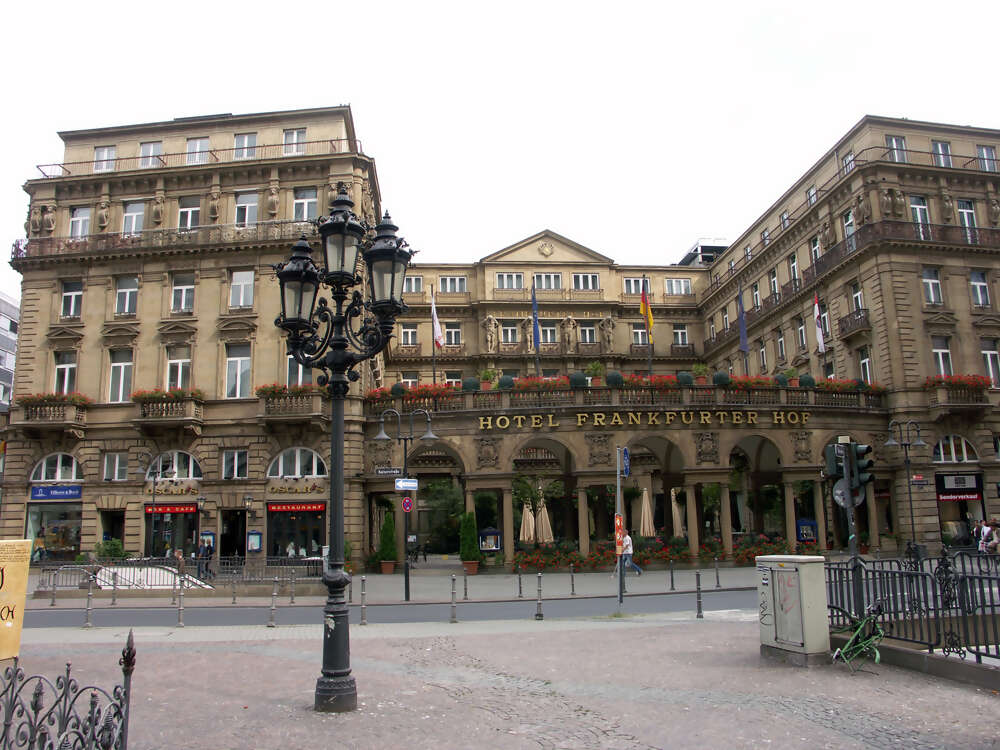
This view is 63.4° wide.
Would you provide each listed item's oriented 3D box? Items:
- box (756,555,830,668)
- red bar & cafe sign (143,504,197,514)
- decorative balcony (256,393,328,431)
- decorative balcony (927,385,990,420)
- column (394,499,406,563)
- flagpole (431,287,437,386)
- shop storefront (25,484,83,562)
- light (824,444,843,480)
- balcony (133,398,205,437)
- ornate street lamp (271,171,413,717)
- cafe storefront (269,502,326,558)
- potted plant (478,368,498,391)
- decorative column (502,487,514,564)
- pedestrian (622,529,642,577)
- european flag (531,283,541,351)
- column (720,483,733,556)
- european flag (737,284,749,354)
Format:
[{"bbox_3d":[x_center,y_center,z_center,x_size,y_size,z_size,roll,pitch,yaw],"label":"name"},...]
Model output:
[{"bbox_3d":[3.582,2.867,9.932,0.360,1.240,0.860,2,-11,-19],"label":"box"},{"bbox_3d":[-15.387,6.281,37.773,2.450,0.330,0.120,-3,-11,6],"label":"red bar & cafe sign"},{"bbox_3d":[-8.960,1.618,35.129,2.950,1.550,0.900,-2,-10,6],"label":"decorative balcony"},{"bbox_3d":[22.134,1.349,39.265,2.900,1.700,0.950,1,-11,-14],"label":"decorative balcony"},{"bbox_3d":[-4.270,6.605,34.712,0.480,3.080,0.480,-2,-10,0],"label":"column"},{"bbox_3d":[-2.908,-1.416,35.379,0.110,5.289,0.110,-5,-11,11],"label":"flagpole"},{"bbox_3d":[-20.786,6.950,37.883,2.916,3.559,0.400,-3,-11,6],"label":"shop storefront"},{"bbox_3d":[6.147,1.599,14.866,0.280,0.640,0.250,4,-12,-25],"label":"light"},{"bbox_3d":[-15.264,1.972,37.423,2.950,1.602,1.100,-3,-11,6],"label":"balcony"},{"bbox_3d":[-1.820,0.633,9.177,1.850,5.995,0.580,-9,-13,33],"label":"ornate street lamp"},{"bbox_3d":[-9.048,7.032,35.932,2.800,2.650,0.400,-3,-11,7],"label":"cafe storefront"},{"bbox_3d":[-0.513,0.200,36.099,0.850,0.998,0.850,-1,-11,-2],"label":"potted plant"},{"bbox_3d":[0.365,6.460,34.802,0.500,3.298,0.500,-1,-11,-2],"label":"decorative column"},{"bbox_3d":[4.739,6.461,29.297,0.750,1.690,0.500,0,-10,-4],"label":"pedestrian"},{"bbox_3d":[1.614,-2.651,36.573,0.380,3.050,0.280,-1,-10,0],"label":"european flag"},{"bbox_3d":[9.617,6.144,34.341,0.480,3.080,0.480,0,-11,-11],"label":"column"},{"bbox_3d":[11.406,-2.610,38.046,0.400,3.250,0.250,-1,-11,-2],"label":"european flag"}]

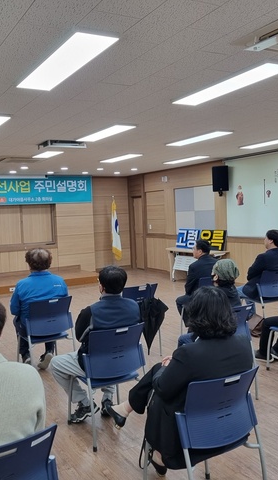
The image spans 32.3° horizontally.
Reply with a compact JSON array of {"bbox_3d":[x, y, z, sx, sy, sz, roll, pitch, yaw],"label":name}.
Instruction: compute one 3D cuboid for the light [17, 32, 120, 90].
[{"bbox_3d":[-0.541,-1.199,3.340,0.310,0.050,1.240,-4,3,-30],"label":"light"}]

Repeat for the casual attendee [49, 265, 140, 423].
[{"bbox_3d":[-0.347,0.794,3.638,0.620,1.230,0.660,-4,4,-29],"label":"casual attendee"}]

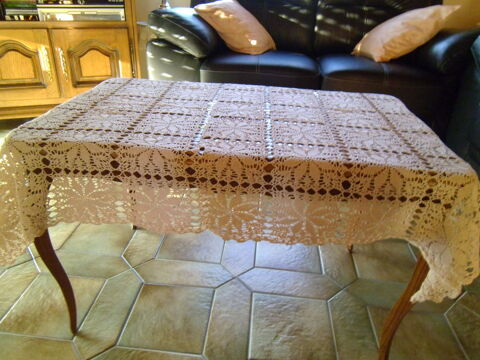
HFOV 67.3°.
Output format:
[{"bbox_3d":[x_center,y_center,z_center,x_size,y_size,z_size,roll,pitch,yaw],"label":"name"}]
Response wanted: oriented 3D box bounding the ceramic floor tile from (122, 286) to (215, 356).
[{"bbox_3d":[-0.188,0.364,0.961,0.208,0.010,0.208,4,29,4],"label":"ceramic floor tile"}]

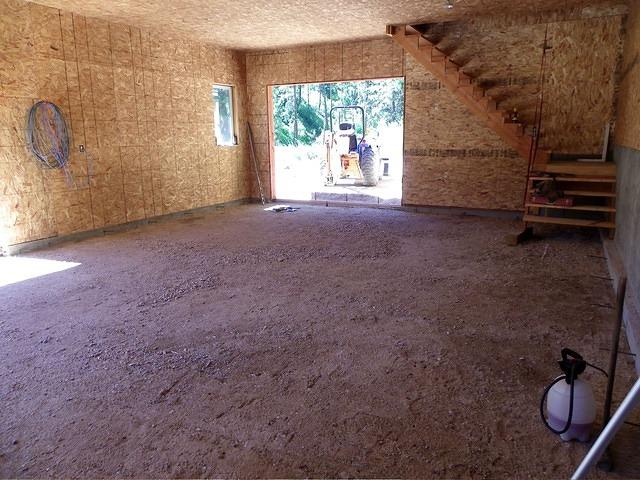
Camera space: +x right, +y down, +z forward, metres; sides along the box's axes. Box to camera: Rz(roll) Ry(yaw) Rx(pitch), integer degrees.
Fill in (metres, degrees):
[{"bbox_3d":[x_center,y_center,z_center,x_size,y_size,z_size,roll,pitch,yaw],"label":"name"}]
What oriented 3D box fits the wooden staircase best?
[{"bbox_3d":[2.461,-2.391,7.912,2.580,2.240,0.930,6,14,27],"label":"wooden staircase"}]

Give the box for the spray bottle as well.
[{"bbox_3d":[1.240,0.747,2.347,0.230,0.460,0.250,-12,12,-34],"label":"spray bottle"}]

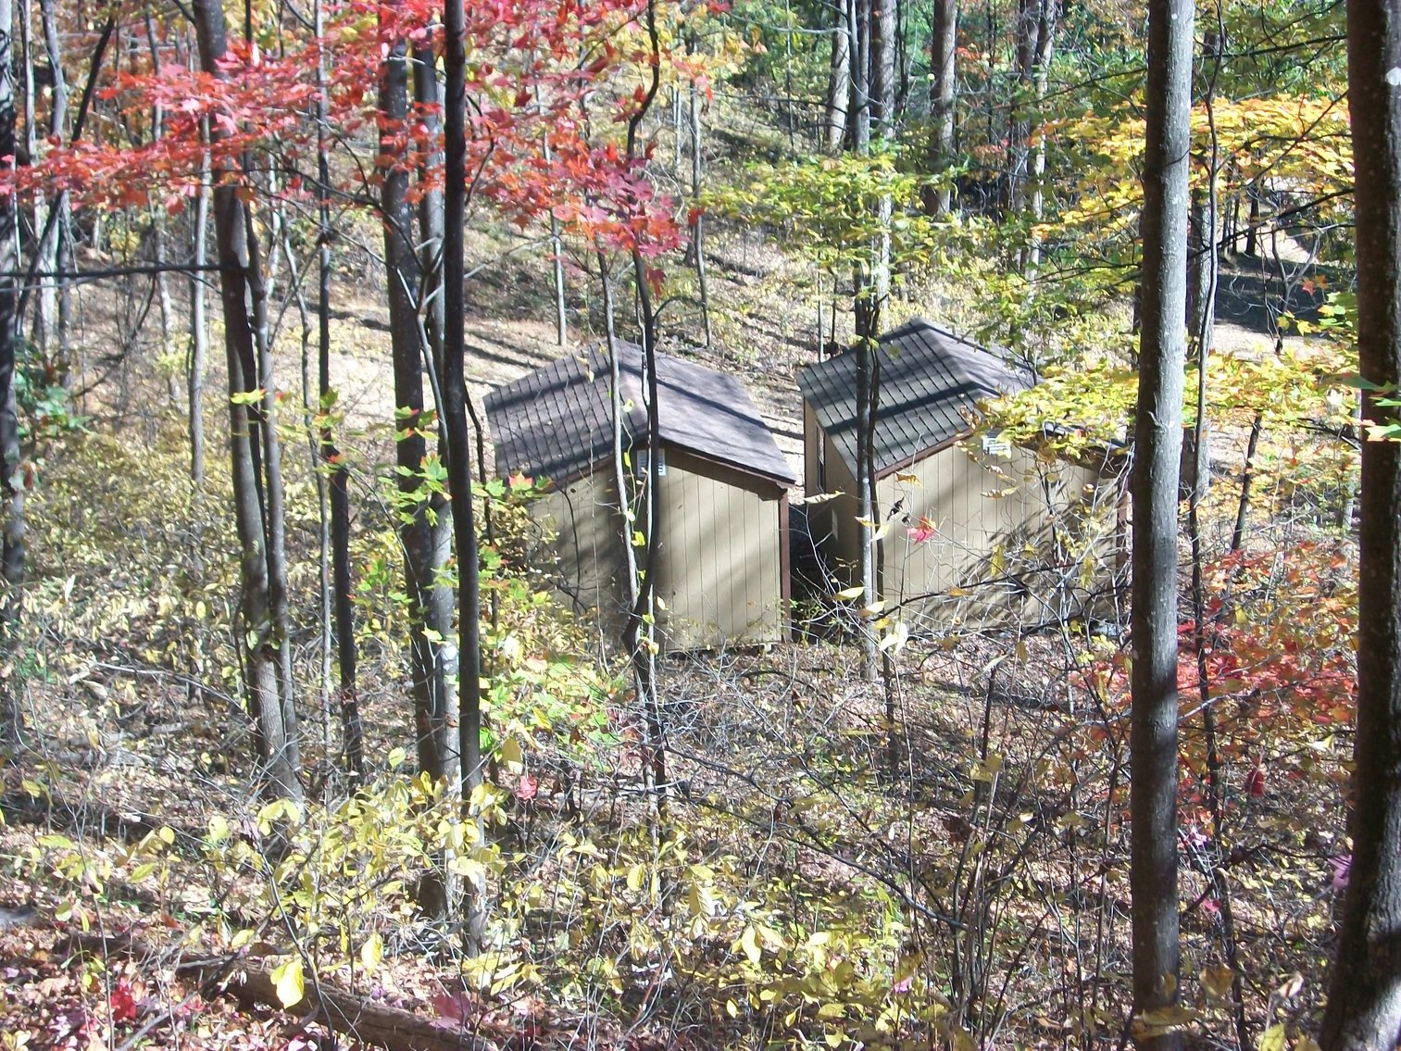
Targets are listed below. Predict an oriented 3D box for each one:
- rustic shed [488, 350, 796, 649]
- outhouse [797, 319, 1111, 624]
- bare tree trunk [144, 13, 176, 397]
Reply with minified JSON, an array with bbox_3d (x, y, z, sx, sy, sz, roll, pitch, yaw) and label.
[{"bbox_3d":[-0.955,-0.528,38.120,3.902,3.058,5.500,-4,18,-6],"label":"rustic shed"},{"bbox_3d":[3.737,-0.821,38.849,3.849,3.092,5.500,-4,18,-6],"label":"outhouse"},{"bbox_3d":[-9.390,-5.514,46.510,0.280,6.750,0.280,0,17,0],"label":"bare tree trunk"}]

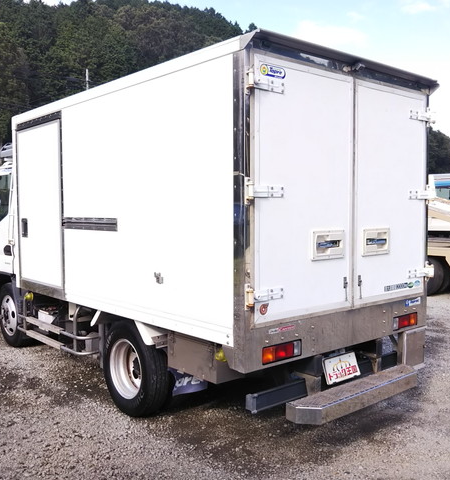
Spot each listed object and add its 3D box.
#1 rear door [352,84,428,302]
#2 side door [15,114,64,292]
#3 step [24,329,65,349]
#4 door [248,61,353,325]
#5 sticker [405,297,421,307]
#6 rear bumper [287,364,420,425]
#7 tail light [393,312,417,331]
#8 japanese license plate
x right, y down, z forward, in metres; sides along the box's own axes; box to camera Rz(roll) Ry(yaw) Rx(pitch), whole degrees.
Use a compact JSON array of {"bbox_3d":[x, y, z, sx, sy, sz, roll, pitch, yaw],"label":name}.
[{"bbox_3d":[1.121,-0.308,3.786,0.855,1.430,0.080,-3,4,-41],"label":"rear door"},{"bbox_3d":[-1.611,-0.315,4.906,0.080,1.470,0.985,-3,4,-41],"label":"side door"},{"bbox_3d":[-1.628,0.901,5.026,0.070,0.035,0.740,-3,4,-41],"label":"step"},{"bbox_3d":[0.458,-0.275,3.217,0.865,1.430,0.080,-3,4,-41],"label":"door"},{"bbox_3d":[1.354,0.447,3.983,0.194,0.047,0.005,-3,4,-41],"label":"sticker"},{"bbox_3d":[0.852,0.957,3.473,1.210,0.097,0.190,-3,4,-41],"label":"rear bumper"},{"bbox_3d":[1.274,0.579,3.934,0.306,0.092,0.050,-3,4,-41],"label":"tail light"},{"bbox_3d":[0.761,0.831,3.600,0.330,0.165,0.015,-1,-15,-40],"label":"japanese license plate"}]

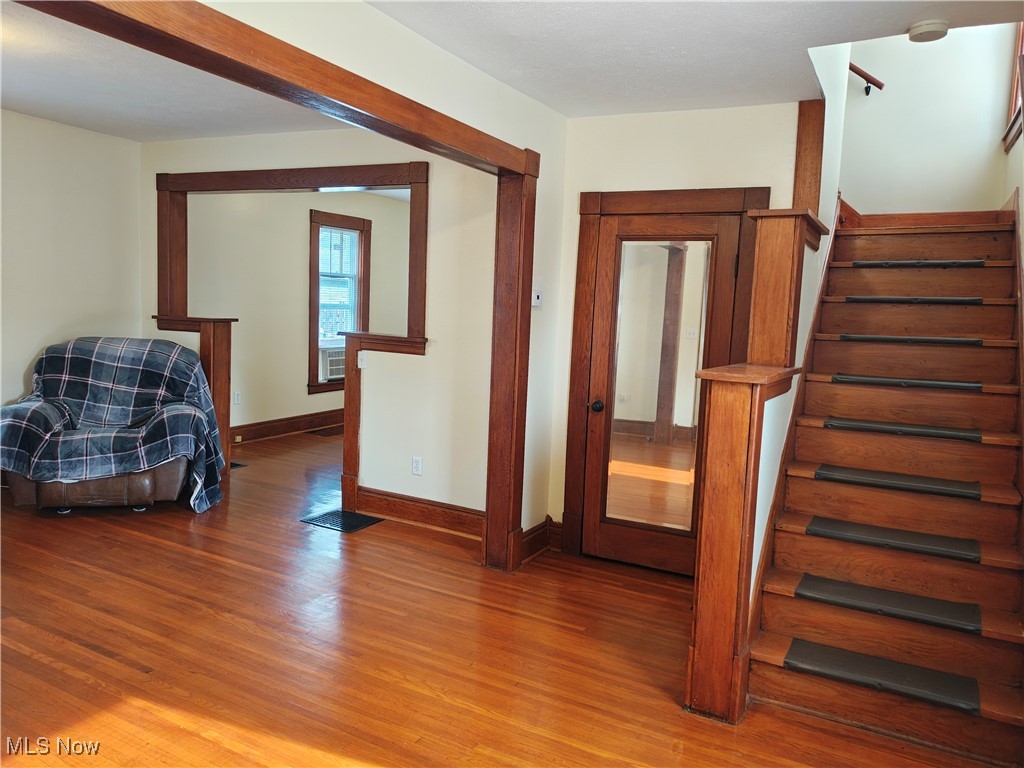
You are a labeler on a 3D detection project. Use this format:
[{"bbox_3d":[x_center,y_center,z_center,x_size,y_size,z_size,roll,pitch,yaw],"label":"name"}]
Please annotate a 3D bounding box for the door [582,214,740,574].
[{"bbox_3d":[0.817,0.058,4.153,0.780,1.994,0.047,5,7,27],"label":"door"}]

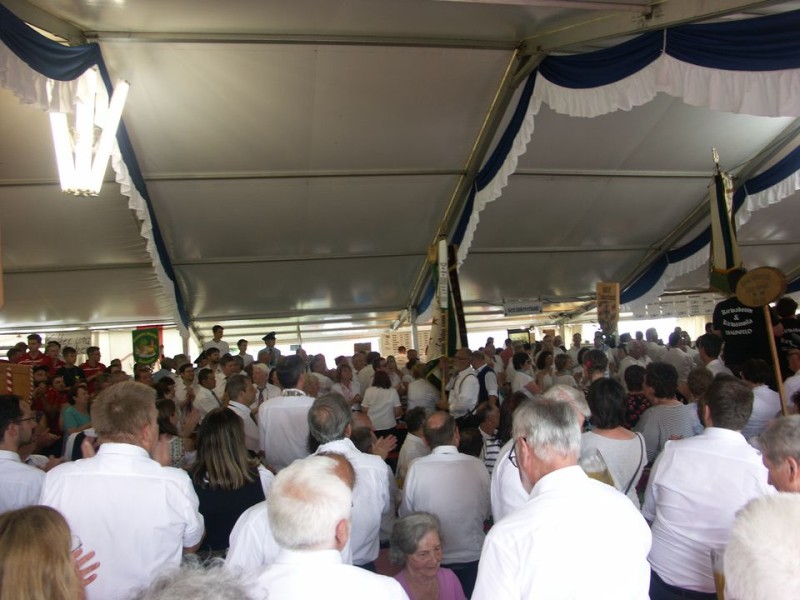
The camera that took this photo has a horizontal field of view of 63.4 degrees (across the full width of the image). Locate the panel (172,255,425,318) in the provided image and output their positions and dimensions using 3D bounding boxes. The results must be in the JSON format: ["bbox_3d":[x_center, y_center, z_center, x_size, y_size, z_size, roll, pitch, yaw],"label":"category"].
[{"bbox_3d":[-1.995,-0.255,13.710,5.000,0.120,2.600,-3,-24,-11],"label":"panel"}]

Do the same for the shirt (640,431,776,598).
[{"bbox_3d":[1.282,0.864,2.680,0.520,0.640,0.310,-5,-5,8],"label":"shirt"}]

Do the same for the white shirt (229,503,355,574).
[{"bbox_3d":[-0.328,0.944,2.035,0.480,0.620,0.330,-4,-3,17],"label":"white shirt"}]

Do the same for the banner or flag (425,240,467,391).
[{"bbox_3d":[0.488,0.170,7.100,0.440,1.650,0.320,-4,-5,-3],"label":"banner or flag"}]

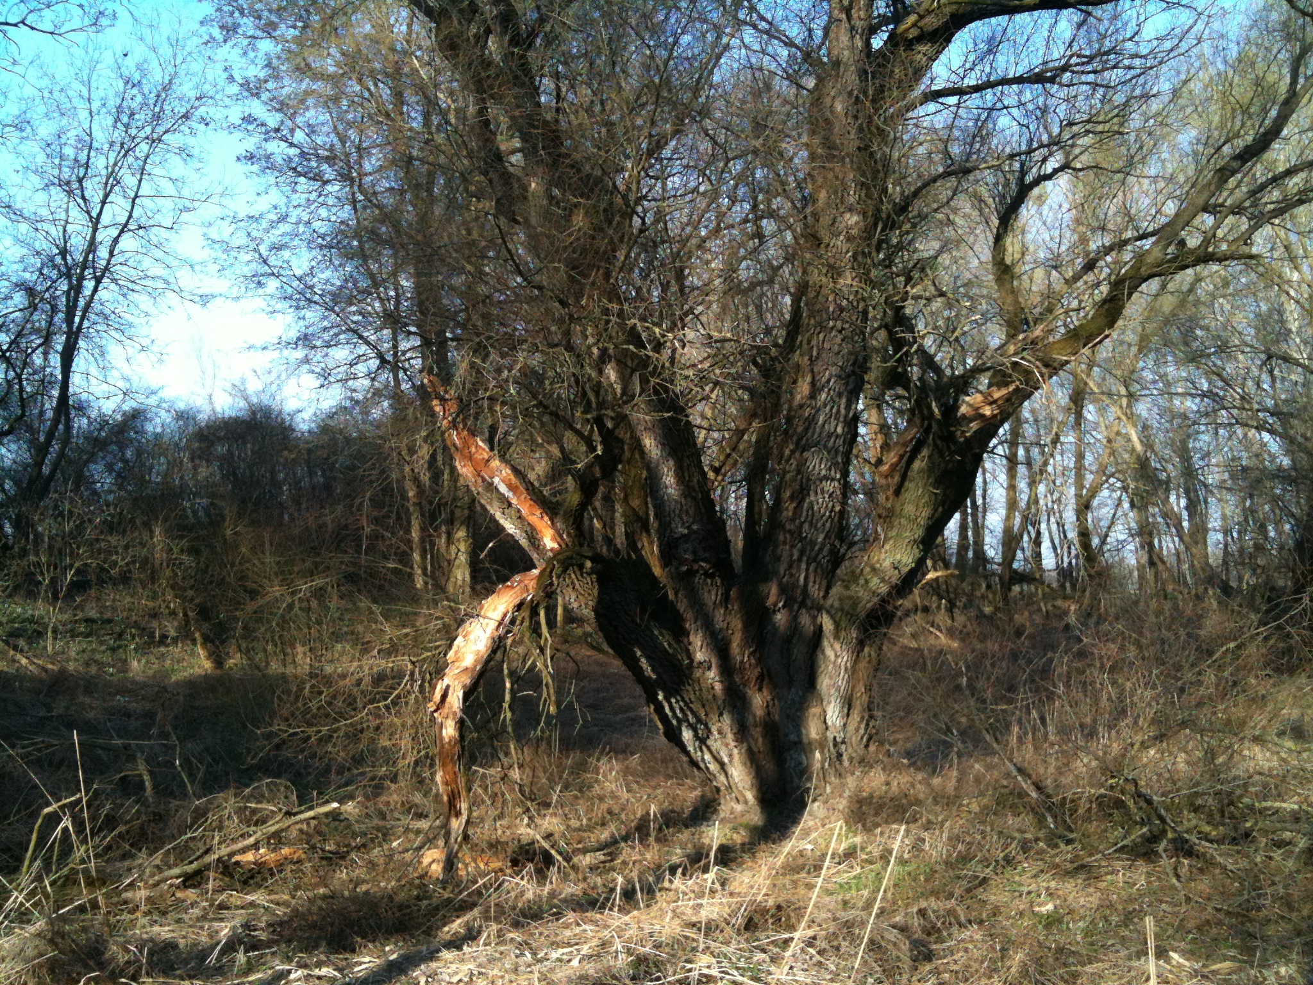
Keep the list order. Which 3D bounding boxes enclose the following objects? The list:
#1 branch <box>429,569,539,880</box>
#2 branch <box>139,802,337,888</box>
[{"bbox_3d":[-0.885,1.180,6.750,0.520,1.520,0.330,1,-3,-17],"label":"branch"},{"bbox_3d":[-2.120,1.820,6.950,0.150,0.220,1.220,-2,-4,34],"label":"branch"}]

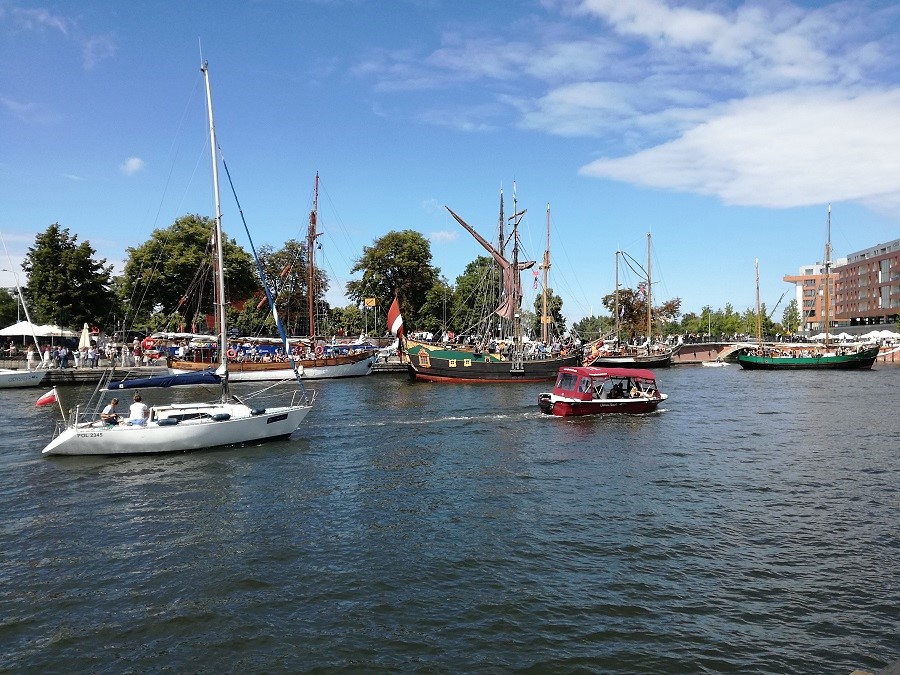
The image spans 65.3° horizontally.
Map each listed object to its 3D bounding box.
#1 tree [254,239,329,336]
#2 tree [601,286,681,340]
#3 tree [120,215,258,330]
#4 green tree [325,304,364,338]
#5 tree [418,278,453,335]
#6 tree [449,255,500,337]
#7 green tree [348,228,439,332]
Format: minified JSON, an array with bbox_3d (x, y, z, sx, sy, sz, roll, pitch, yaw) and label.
[{"bbox_3d":[-19.071,-5.111,85.000,9.202,13.753,9.202,0,0,0],"label":"tree"},{"bbox_3d":[31.750,-3.298,117.000,13.000,10.403,11.500,0,0,0],"label":"tree"},{"bbox_3d":[-29.316,-6.051,79.000,15.500,15.582,14.500,0,0,0],"label":"tree"},{"bbox_3d":[-14.142,-1.942,95.000,5.140,5.050,5.140,0,0,0],"label":"green tree"},{"bbox_3d":[-2.004,-3.168,97.000,5.251,9.970,5.251,0,0,0],"label":"tree"},{"bbox_3d":[3.669,-5.054,101.000,8.000,13.776,8.000,0,0,0],"label":"tree"},{"bbox_3d":[-7.536,-6.729,92.000,11.790,14.590,11.790,0,0,0],"label":"green tree"}]

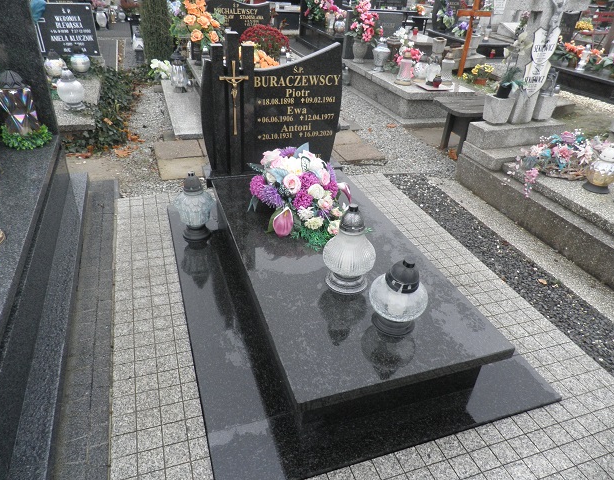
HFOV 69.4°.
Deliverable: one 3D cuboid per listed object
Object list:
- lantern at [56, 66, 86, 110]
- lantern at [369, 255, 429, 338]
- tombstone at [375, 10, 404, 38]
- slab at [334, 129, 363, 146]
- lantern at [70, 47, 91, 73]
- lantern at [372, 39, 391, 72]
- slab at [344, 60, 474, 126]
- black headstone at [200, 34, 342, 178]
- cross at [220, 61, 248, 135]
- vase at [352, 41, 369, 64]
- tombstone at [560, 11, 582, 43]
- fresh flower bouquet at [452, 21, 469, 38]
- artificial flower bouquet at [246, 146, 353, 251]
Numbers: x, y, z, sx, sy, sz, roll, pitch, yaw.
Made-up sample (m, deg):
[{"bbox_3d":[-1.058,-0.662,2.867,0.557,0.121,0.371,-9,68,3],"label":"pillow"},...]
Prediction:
[{"bbox_3d":[-1.884,-1.216,3.537,0.203,0.315,0.203,-8,34,-18],"label":"lantern"},{"bbox_3d":[0.334,0.188,1.583,0.210,0.288,0.210,-8,34,-18],"label":"lantern"},{"bbox_3d":[0.946,-2.919,6.334,0.800,0.610,0.140,-8,34,-18],"label":"tombstone"},{"bbox_3d":[0.296,-0.962,4.269,0.380,0.050,0.380,-8,34,-18],"label":"slab"},{"bbox_3d":[-2.620,-2.066,5.090,0.215,0.245,0.215,-8,34,-18],"label":"lantern"},{"bbox_3d":[0.917,-2.309,5.532,0.225,0.360,0.225,-8,34,-18],"label":"lantern"},{"bbox_3d":[1.039,-1.717,5.008,0.784,0.297,1.728,-8,34,-18],"label":"slab"},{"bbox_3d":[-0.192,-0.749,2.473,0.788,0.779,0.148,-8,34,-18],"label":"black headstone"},{"bbox_3d":[-0.410,-0.801,2.549,0.170,0.420,0.030,-8,34,-18],"label":"cross"},{"bbox_3d":[0.702,-2.519,5.914,0.200,0.290,0.200,3,32,-2],"label":"vase"},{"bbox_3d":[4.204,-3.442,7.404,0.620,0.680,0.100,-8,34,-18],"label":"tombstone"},{"bbox_3d":[2.985,-4.080,8.600,0.330,0.290,0.280,-8,34,-18],"label":"fresh flower bouquet"},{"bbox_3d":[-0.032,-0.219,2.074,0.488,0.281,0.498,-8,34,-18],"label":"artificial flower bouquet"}]

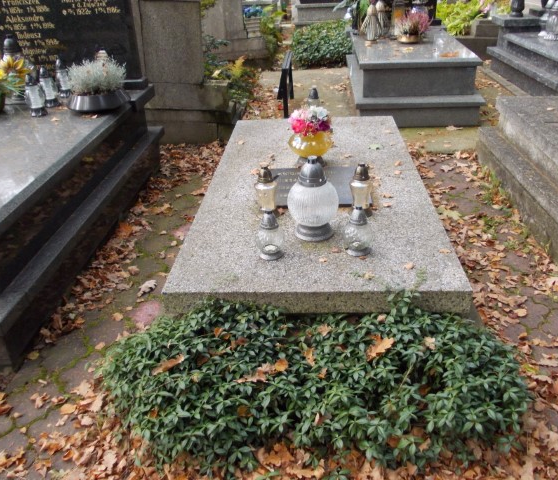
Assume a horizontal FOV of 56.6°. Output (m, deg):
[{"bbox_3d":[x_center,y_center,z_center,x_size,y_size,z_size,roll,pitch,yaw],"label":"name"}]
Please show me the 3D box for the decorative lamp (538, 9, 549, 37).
[{"bbox_3d":[2.780,-2.289,5.400,0.160,0.340,0.160,-1,29,3],"label":"decorative lamp"}]

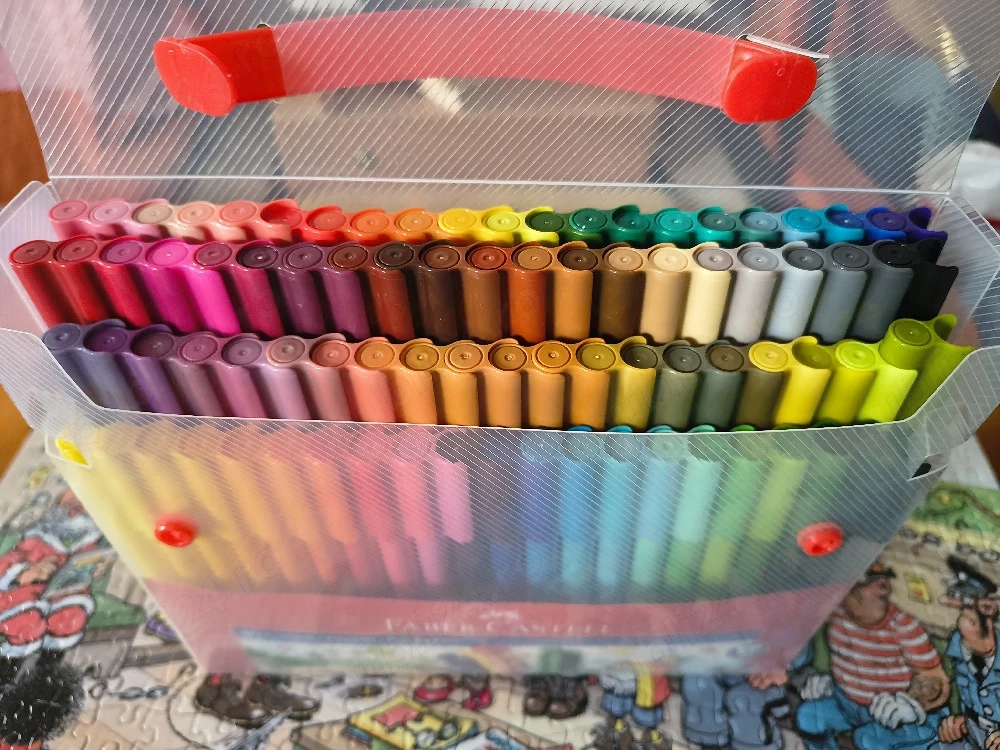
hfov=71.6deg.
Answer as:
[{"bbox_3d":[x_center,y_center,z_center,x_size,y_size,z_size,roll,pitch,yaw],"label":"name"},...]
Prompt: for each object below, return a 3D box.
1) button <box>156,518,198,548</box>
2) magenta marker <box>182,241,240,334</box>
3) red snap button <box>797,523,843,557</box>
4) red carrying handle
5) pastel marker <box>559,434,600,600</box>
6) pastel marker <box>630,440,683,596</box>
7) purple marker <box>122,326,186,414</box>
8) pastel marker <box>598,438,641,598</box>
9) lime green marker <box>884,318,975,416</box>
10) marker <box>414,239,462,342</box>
[{"bbox_3d":[-0.096,0.047,0.204,0.012,0.012,0.005,0,42,0],"label":"button"},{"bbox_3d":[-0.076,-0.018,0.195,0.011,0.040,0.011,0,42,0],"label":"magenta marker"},{"bbox_3d":[0.095,0.049,0.207,0.012,0.012,0.004,0,44,-1],"label":"red snap button"},{"bbox_3d":[-0.003,-0.077,0.172,0.149,0.021,0.028,0,38,-1],"label":"red carrying handle"},{"bbox_3d":[0.024,0.067,0.230,0.011,0.130,0.011,-2,43,0],"label":"pastel marker"},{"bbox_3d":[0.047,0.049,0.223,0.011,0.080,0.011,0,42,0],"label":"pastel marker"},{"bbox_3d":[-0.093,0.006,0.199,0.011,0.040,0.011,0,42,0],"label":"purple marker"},{"bbox_3d":[0.034,0.067,0.230,0.011,0.130,0.011,-2,43,0],"label":"pastel marker"},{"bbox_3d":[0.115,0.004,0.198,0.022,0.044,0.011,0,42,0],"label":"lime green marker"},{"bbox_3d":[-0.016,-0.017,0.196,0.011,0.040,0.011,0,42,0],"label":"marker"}]

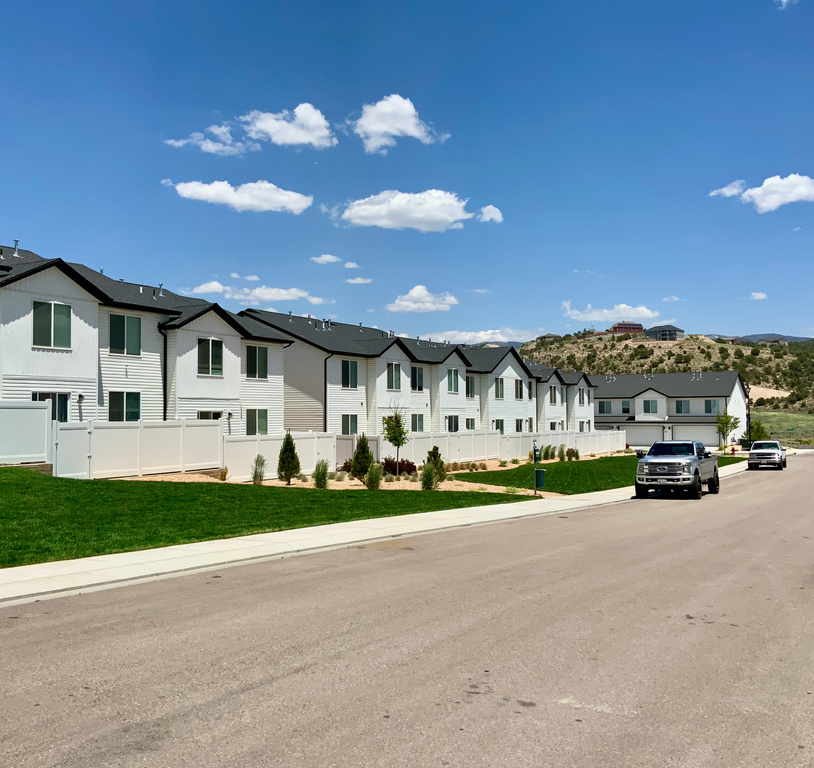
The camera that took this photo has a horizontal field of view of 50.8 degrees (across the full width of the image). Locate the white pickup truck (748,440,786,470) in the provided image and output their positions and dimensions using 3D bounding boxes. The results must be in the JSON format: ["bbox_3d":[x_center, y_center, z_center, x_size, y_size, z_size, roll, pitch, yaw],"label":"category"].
[{"bbox_3d":[24.263,4.731,57.452,1.970,1.830,5.450,-2,-4,28],"label":"white pickup truck"}]

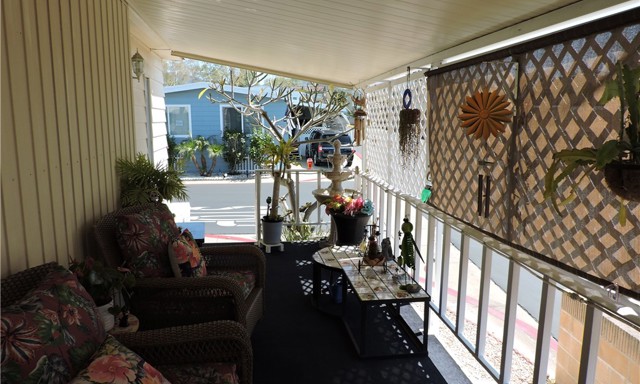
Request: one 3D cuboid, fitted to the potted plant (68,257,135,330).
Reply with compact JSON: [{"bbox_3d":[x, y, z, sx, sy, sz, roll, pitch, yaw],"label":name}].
[{"bbox_3d":[-1.294,0.601,2.627,0.340,0.400,0.340,-1,9,-9],"label":"potted plant"}]

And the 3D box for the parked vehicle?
[{"bbox_3d":[0.502,-2.509,25.303,1.950,1.880,4.900,-1,9,-9],"label":"parked vehicle"}]

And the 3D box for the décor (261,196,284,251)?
[{"bbox_3d":[-0.625,0.414,5.836,0.290,0.680,0.290,-1,9,-9],"label":"décor"}]

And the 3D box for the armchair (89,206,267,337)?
[{"bbox_3d":[-0.988,0.664,3.471,0.952,0.935,0.818,2,9,5],"label":"armchair"}]

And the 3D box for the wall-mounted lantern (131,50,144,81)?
[{"bbox_3d":[-1.843,-1.274,4.469,0.170,0.310,0.140,-1,9,-9],"label":"wall-mounted lantern"}]

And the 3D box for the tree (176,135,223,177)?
[{"bbox_3d":[-4.796,-1.453,17.659,1.850,1.720,1.650,-1,9,-9],"label":"tree"}]

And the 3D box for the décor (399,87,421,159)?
[{"bbox_3d":[0.741,-0.567,3.673,0.155,0.550,0.155,-1,9,-9],"label":"décor"}]

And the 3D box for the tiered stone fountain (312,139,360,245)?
[{"bbox_3d":[0.224,0.058,5.692,0.600,1.479,0.600,-1,9,-9],"label":"tiered stone fountain"}]

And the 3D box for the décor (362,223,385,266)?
[{"bbox_3d":[0.500,0.486,4.143,0.200,0.360,0.180,-1,9,-9],"label":"décor"}]

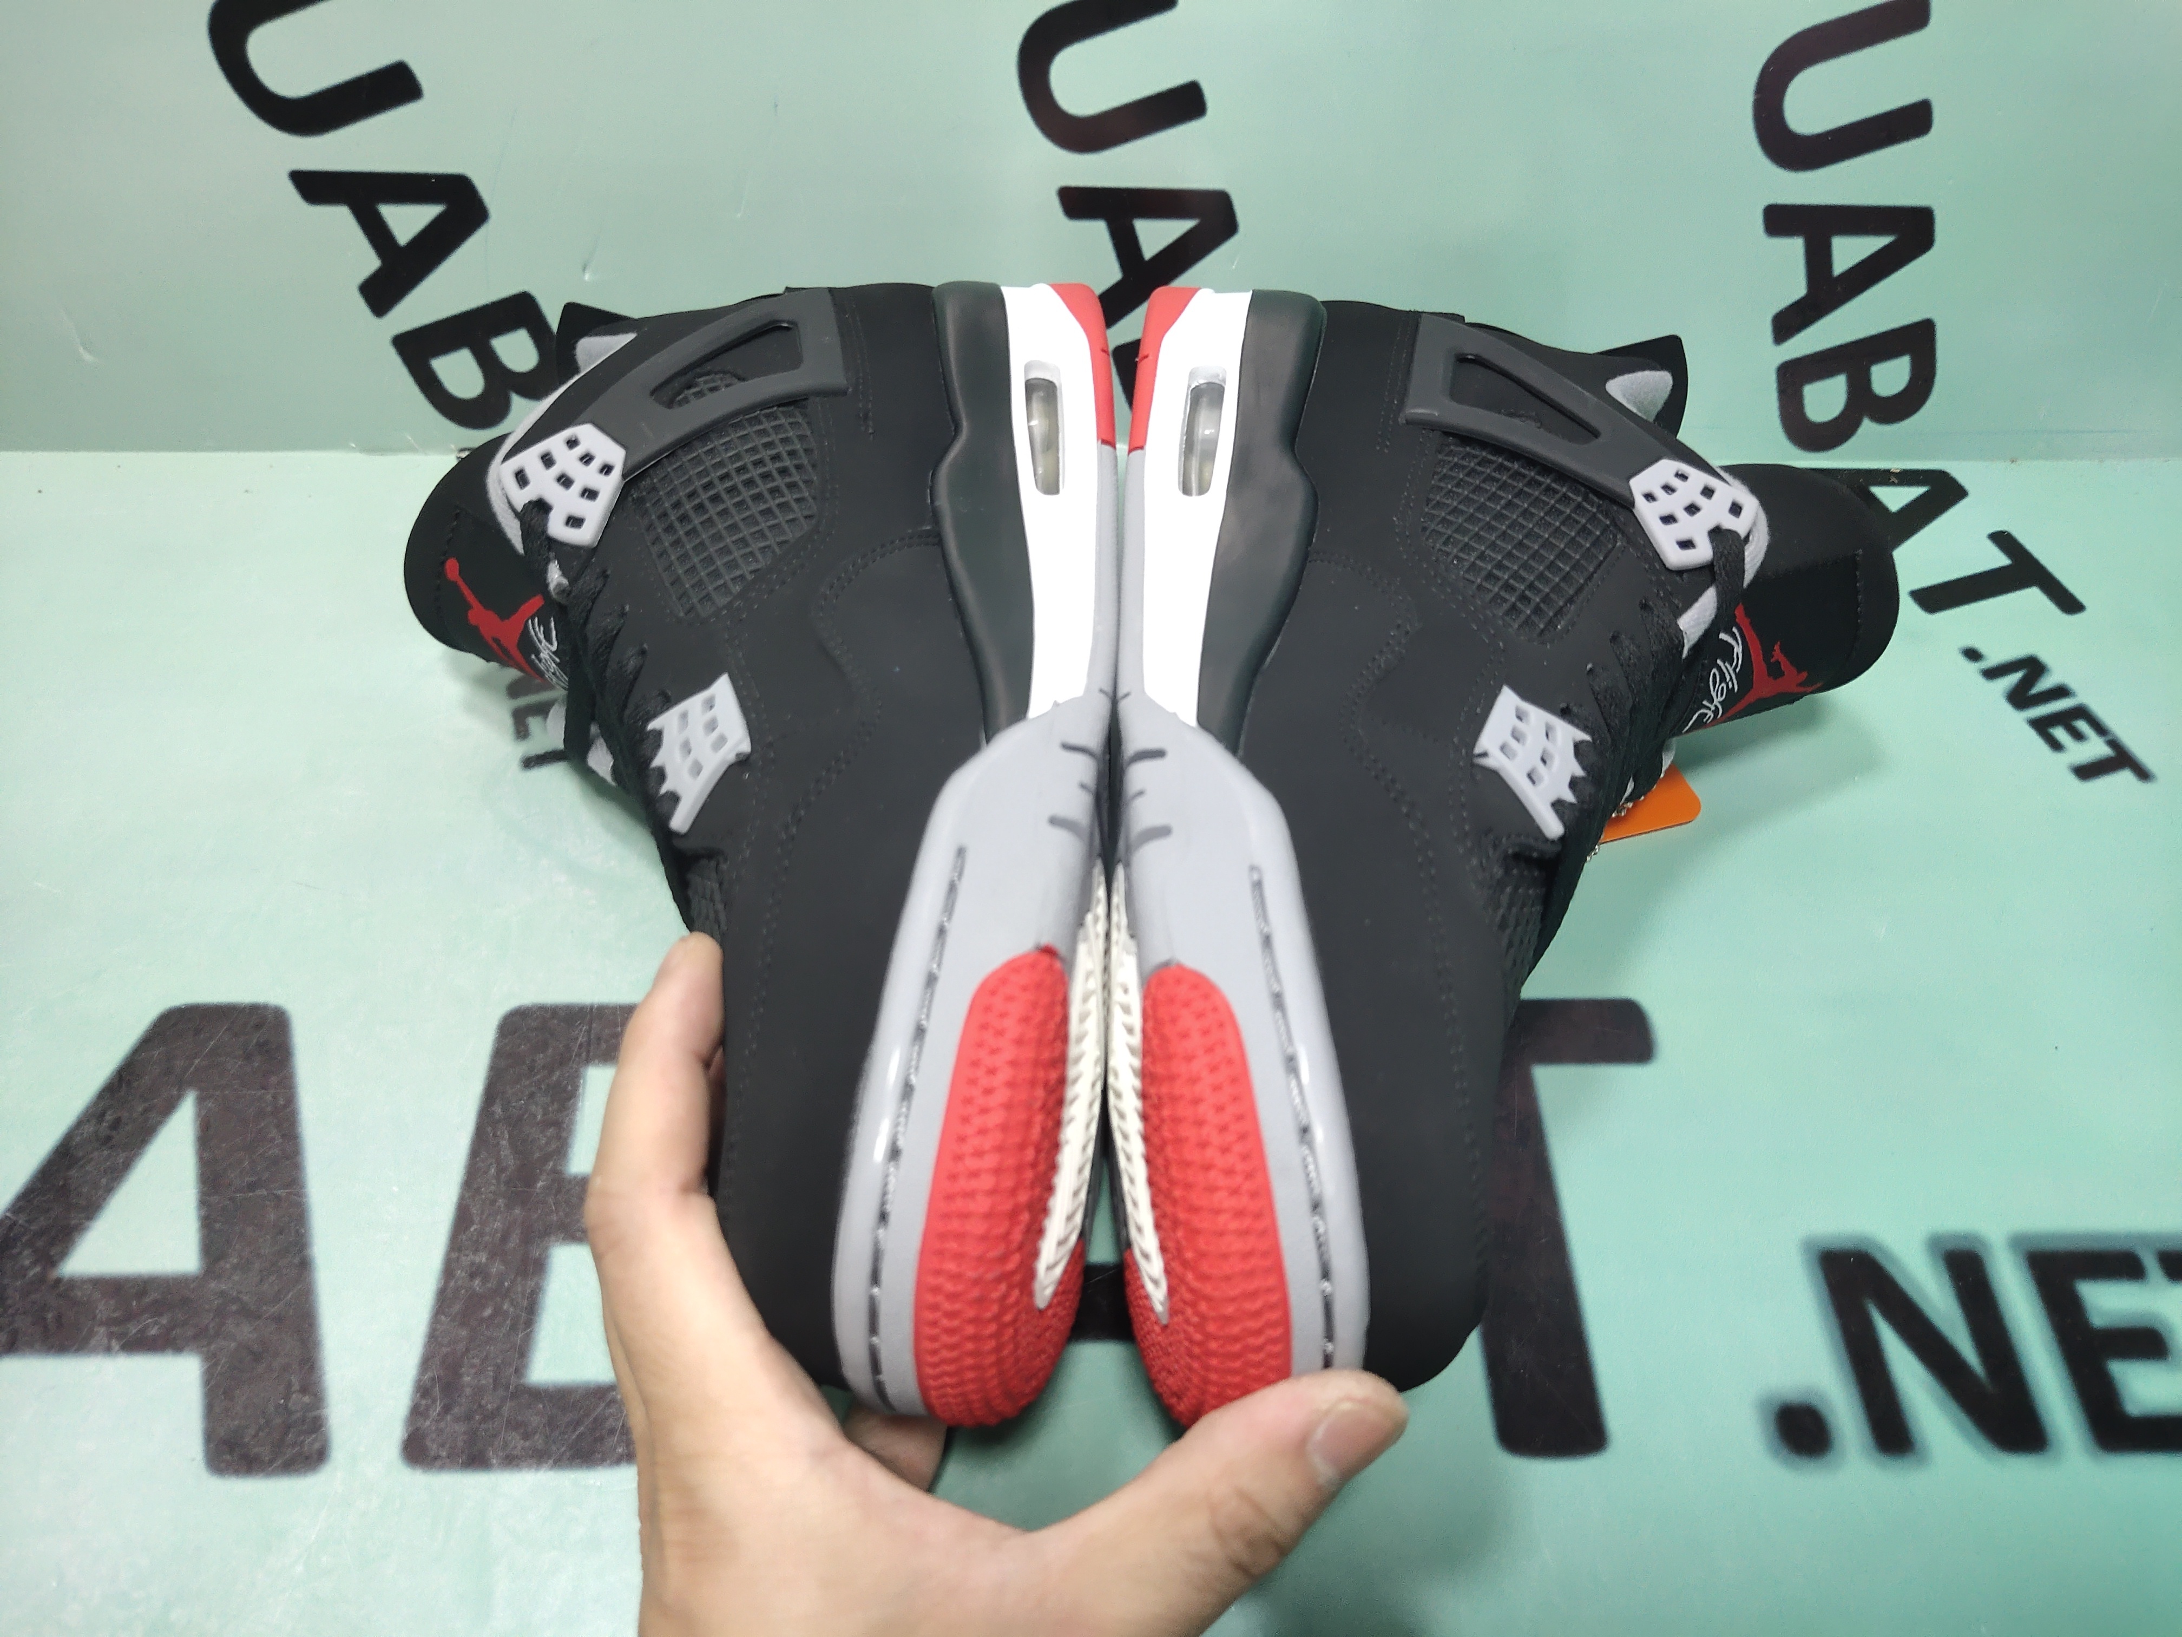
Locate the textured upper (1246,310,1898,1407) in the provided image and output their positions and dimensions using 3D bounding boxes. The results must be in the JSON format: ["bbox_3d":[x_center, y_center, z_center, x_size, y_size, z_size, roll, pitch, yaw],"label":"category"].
[{"bbox_3d":[0.111,-0.011,0.428,0.153,0.100,0.281,-4,53,4],"label":"textured upper"}]

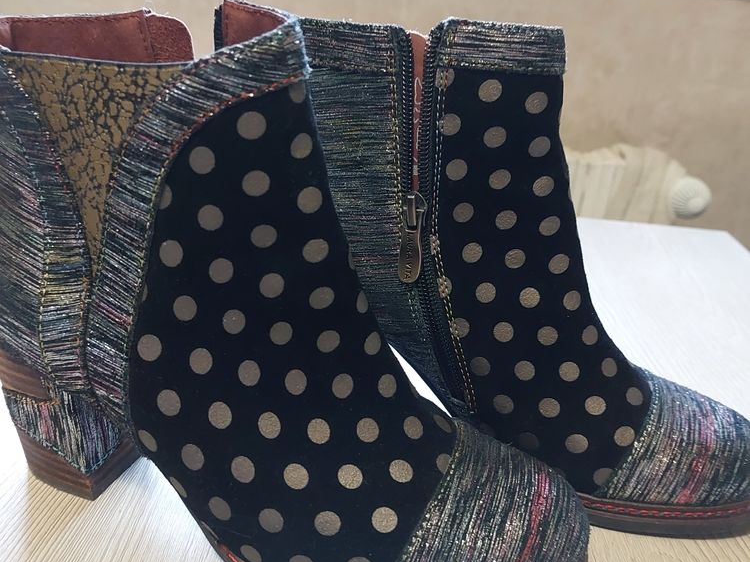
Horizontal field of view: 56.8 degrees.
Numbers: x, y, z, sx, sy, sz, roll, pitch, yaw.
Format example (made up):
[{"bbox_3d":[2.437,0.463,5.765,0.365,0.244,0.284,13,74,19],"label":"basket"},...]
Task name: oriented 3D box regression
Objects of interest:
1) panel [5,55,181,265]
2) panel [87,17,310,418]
[{"bbox_3d":[-0.080,-0.032,0.210,0.055,0.070,0.014,10,25,10],"label":"panel"},{"bbox_3d":[-0.064,-0.012,0.229,0.072,0.142,0.036,7,25,3],"label":"panel"}]

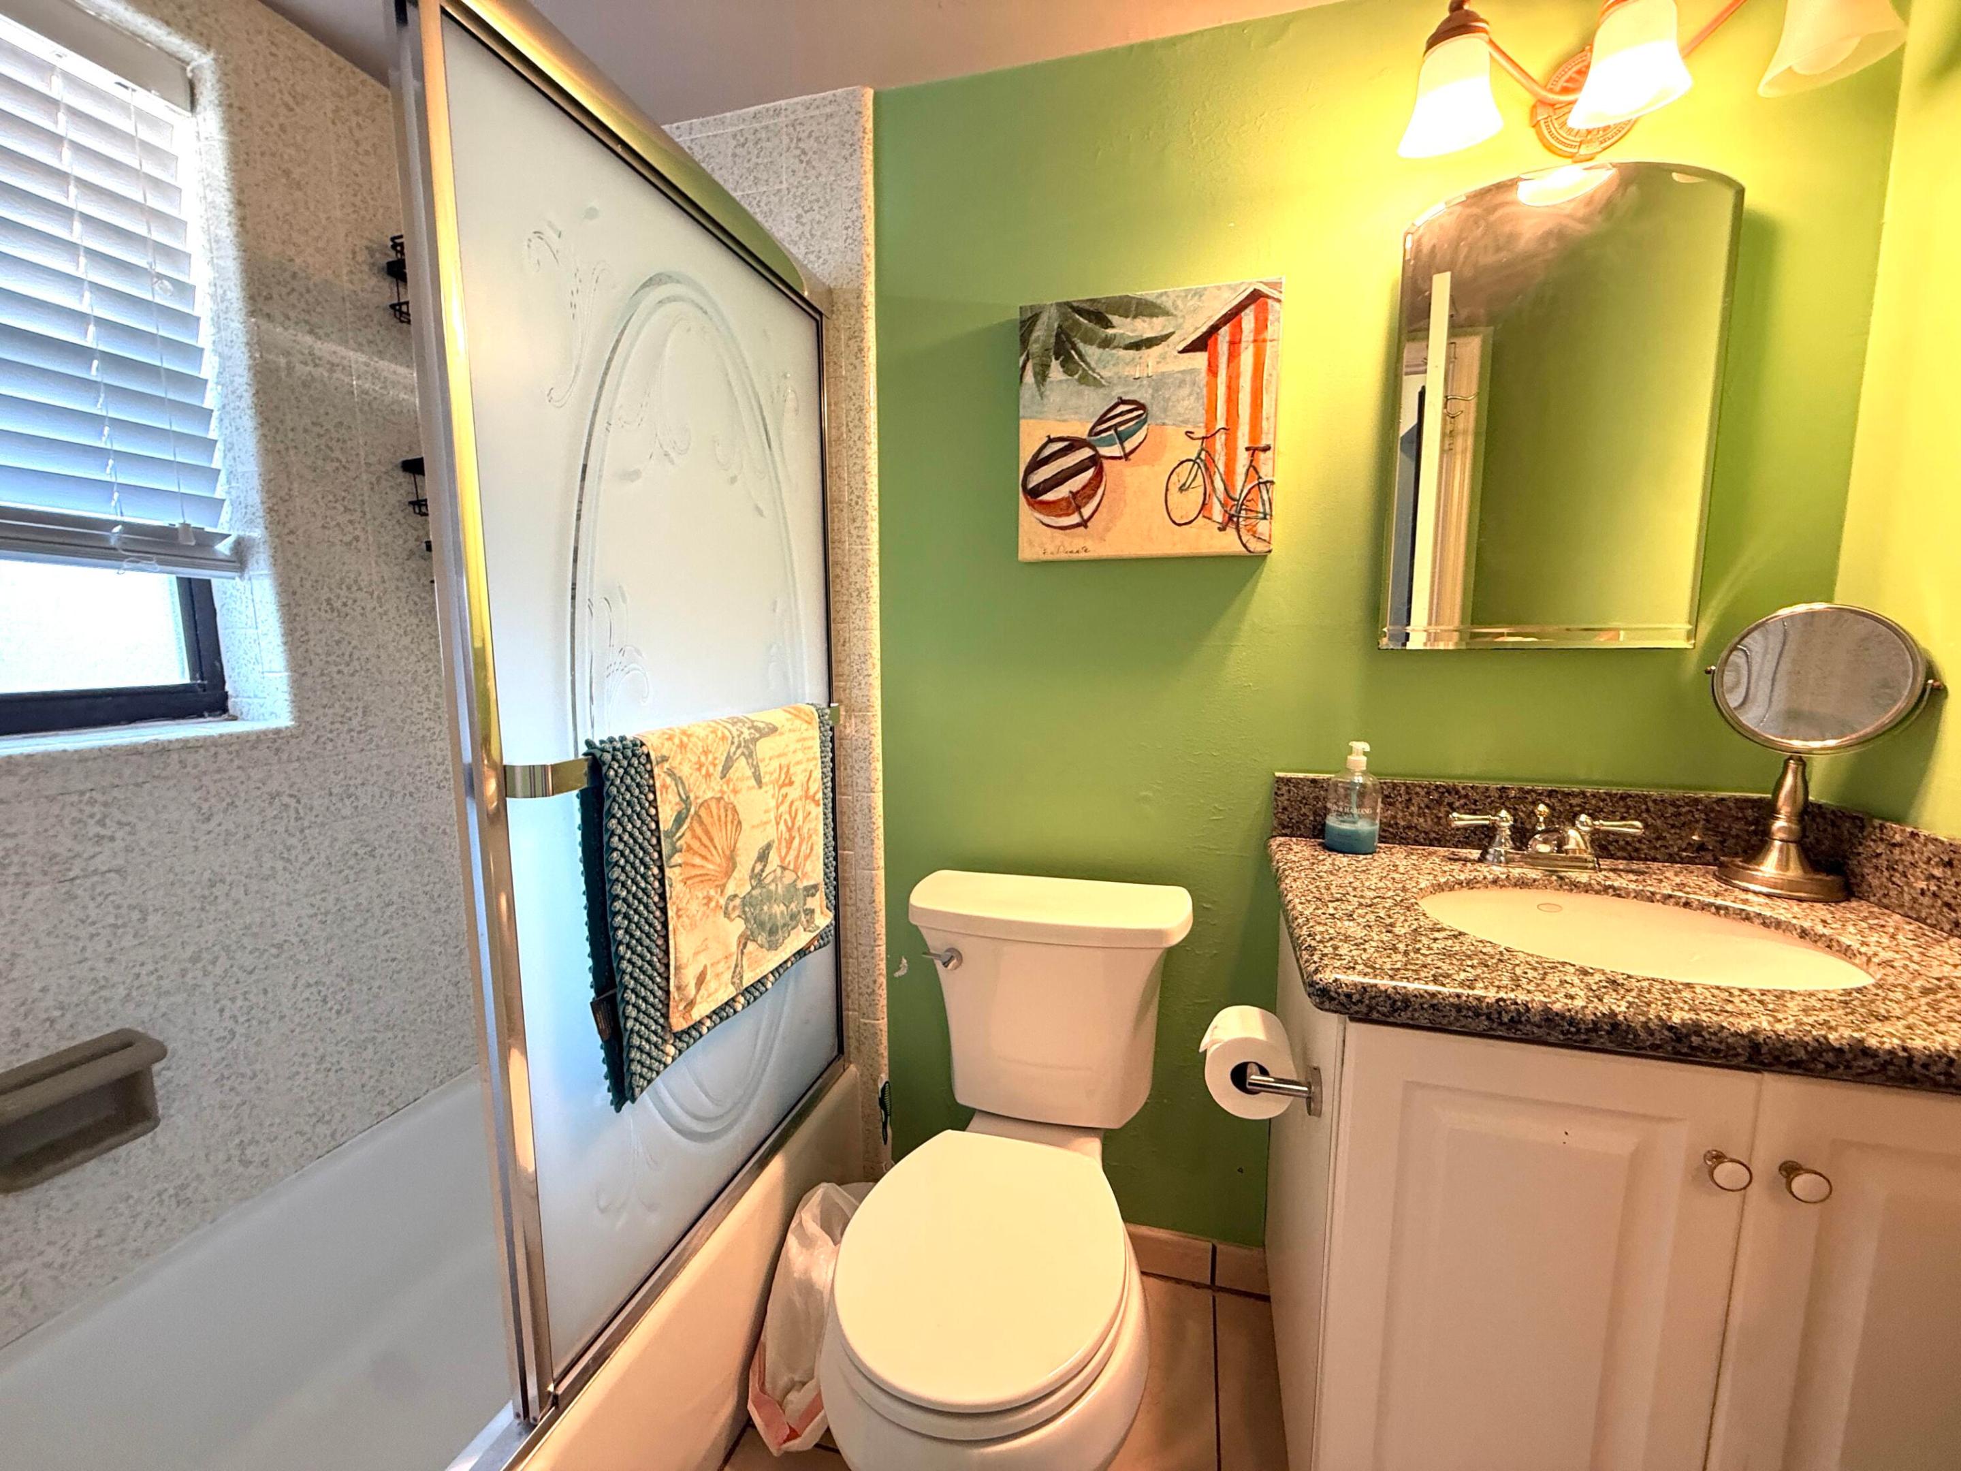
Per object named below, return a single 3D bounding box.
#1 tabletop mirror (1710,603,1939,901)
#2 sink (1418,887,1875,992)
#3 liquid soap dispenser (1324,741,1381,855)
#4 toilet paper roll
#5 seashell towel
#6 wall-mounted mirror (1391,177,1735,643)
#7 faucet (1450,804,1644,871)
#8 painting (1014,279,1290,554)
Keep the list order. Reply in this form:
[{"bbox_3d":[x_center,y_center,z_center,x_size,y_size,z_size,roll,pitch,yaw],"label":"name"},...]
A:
[{"bbox_3d":[1.062,0.017,1.028,0.124,0.371,0.215,-5,9,-34],"label":"tabletop mirror"},{"bbox_3d":[0.738,0.312,0.924,0.430,0.160,0.350,2,8,15],"label":"sink"},{"bbox_3d":[0.581,0.094,1.230,0.073,0.168,0.073,-6,9,-40],"label":"liquid soap dispenser"},{"bbox_3d":[0.375,0.455,1.110,0.117,0.117,0.100,2,8,15],"label":"toilet paper roll"},{"bbox_3d":[-0.340,0.185,1.130,0.062,0.420,0.540,2,8,15],"label":"seashell towel"},{"bbox_3d":[0.819,-0.460,1.148,0.406,0.662,0.028,2,8,15],"label":"wall-mounted mirror"},{"bbox_3d":[0.801,0.150,1.108,0.243,0.088,0.155,2,8,15],"label":"faucet"},{"bbox_3d":[0.266,-0.494,1.291,0.404,0.407,0.038,2,8,15],"label":"painting"}]

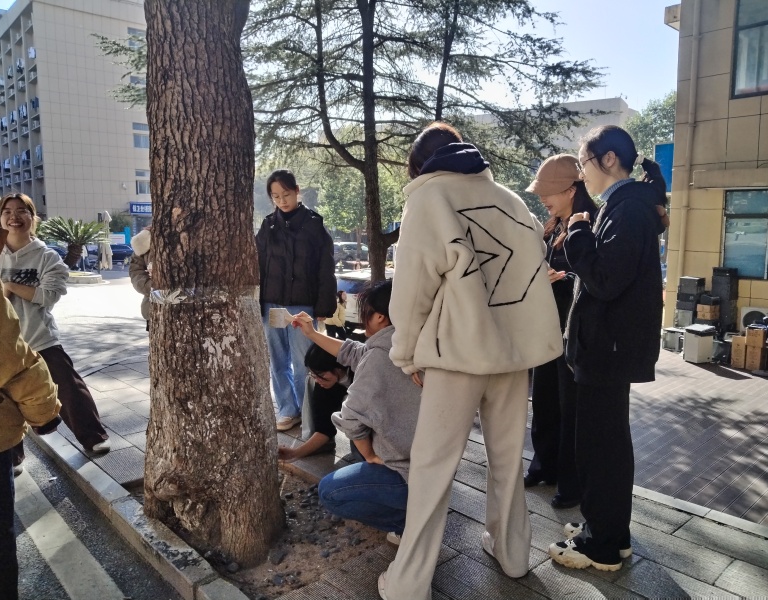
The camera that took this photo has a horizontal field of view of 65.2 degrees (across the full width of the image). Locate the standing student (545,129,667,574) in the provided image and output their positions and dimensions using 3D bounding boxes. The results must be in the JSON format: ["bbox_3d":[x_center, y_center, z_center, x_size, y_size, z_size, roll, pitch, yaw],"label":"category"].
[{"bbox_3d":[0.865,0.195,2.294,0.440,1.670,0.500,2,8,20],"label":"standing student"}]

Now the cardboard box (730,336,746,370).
[{"bbox_3d":[5.745,0.815,9.623,0.330,0.520,0.205,-7,10,-43],"label":"cardboard box"}]

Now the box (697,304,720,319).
[{"bbox_3d":[4.968,0.176,9.200,0.300,0.215,0.240,-5,8,-34],"label":"box"}]

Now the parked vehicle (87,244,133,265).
[{"bbox_3d":[-18.593,-3.070,41.000,4.600,1.500,1.800,-7,10,-43],"label":"parked vehicle"}]

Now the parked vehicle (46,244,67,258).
[{"bbox_3d":[-24.008,-3.113,43.000,4.500,1.500,1.800,2,7,21],"label":"parked vehicle"}]

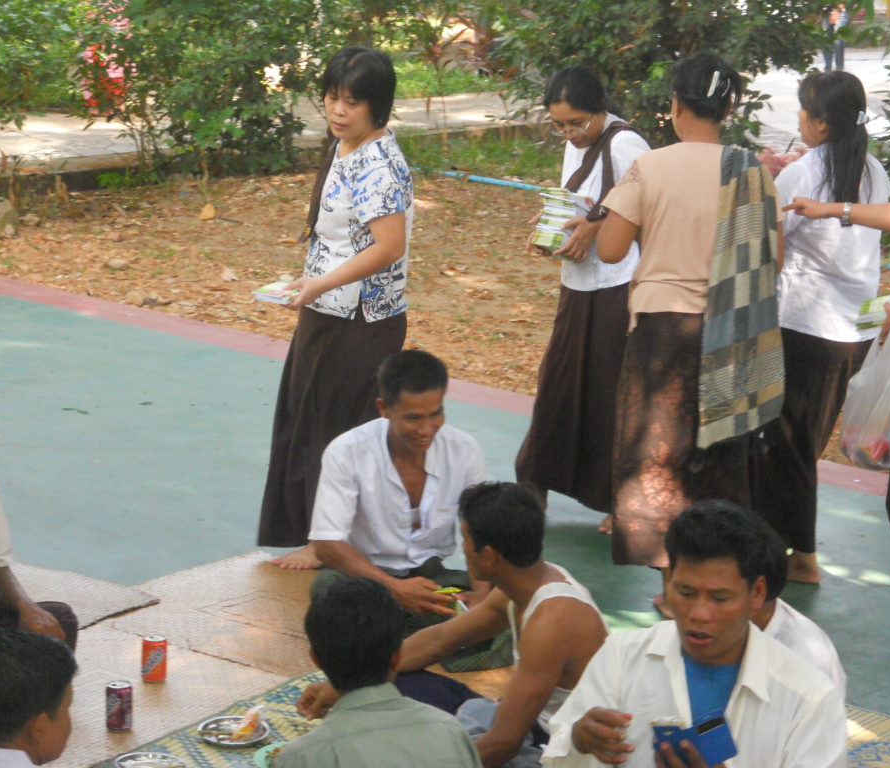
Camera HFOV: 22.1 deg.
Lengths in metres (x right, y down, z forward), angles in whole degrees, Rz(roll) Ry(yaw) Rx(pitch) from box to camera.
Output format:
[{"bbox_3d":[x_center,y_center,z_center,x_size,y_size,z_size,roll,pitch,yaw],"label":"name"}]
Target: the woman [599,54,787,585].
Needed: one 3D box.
[{"bbox_3d":[0.707,-0.132,6.537,0.480,1.628,0.380,-4,14,-19],"label":"woman"}]

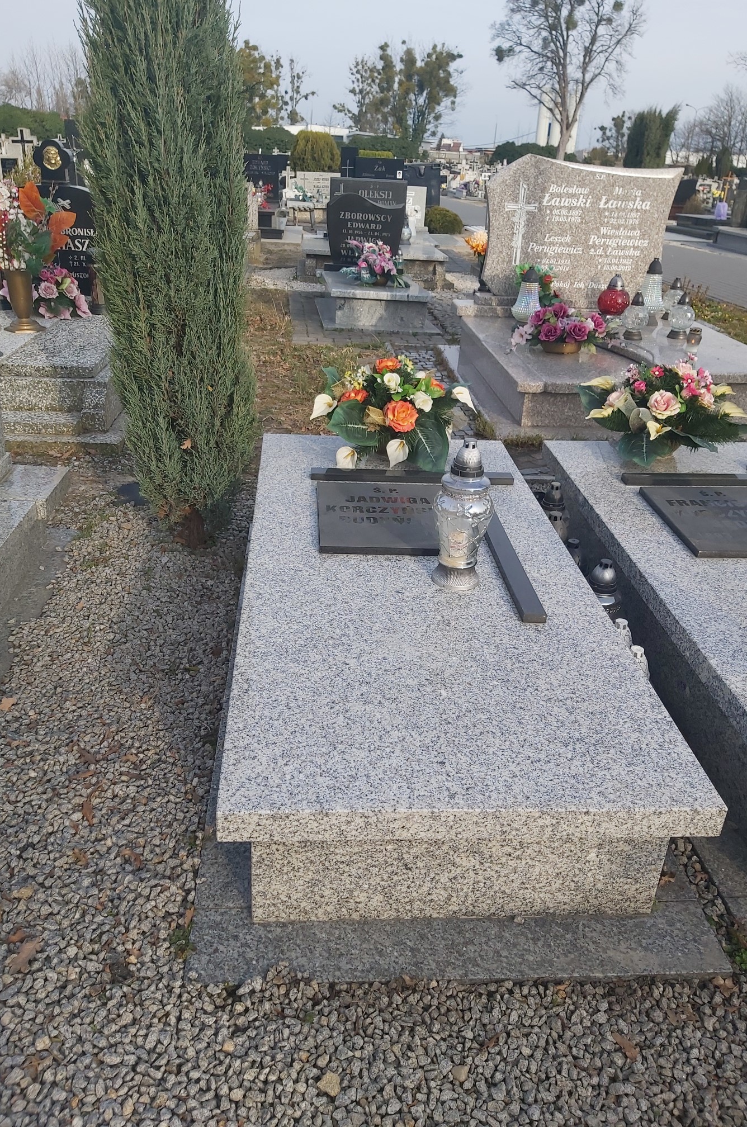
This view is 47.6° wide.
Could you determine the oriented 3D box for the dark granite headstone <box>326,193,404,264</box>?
[{"bbox_3d":[-0.068,-2.724,6.900,0.630,0.570,0.080,0,27,-6],"label":"dark granite headstone"}]

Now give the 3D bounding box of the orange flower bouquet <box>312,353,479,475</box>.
[{"bbox_3d":[0.070,-0.524,2.919,0.561,0.377,0.432,1,26,-6],"label":"orange flower bouquet"}]

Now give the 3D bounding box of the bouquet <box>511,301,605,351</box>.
[{"bbox_3d":[1.055,-1.336,4.807,0.495,0.252,0.378,0,27,-5],"label":"bouquet"}]

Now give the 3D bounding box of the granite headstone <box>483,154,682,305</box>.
[{"bbox_3d":[1.317,-2.175,5.519,1.246,0.858,0.099,0,27,-5],"label":"granite headstone"}]

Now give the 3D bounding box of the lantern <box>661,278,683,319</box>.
[{"bbox_3d":[1.980,-1.737,5.529,0.155,0.253,0.155,0,27,-5],"label":"lantern"}]

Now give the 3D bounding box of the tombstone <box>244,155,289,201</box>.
[{"bbox_3d":[-1.960,-6.845,15.043,0.860,0.790,0.150,1,26,-6],"label":"tombstone"}]

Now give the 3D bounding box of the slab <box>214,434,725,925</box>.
[{"bbox_3d":[0.105,0.129,2.435,0.929,0.371,1.978,1,26,-6],"label":"slab"}]

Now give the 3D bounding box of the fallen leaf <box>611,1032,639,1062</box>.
[{"bbox_3d":[0.405,0.778,1.362,0.024,0.013,0.048,-10,30,-25],"label":"fallen leaf"}]

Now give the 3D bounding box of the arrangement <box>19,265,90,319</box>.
[{"bbox_3d":[-1.726,-1.438,4.480,0.430,0.255,0.320,0,27,-6],"label":"arrangement"}]

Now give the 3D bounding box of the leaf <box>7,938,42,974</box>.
[{"bbox_3d":[-0.595,0.670,1.447,0.042,0.015,0.074,12,28,17],"label":"leaf"}]

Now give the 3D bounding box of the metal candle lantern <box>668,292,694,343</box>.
[{"bbox_3d":[2.000,-1.614,5.505,0.161,0.276,0.161,0,26,-8],"label":"metal candle lantern"}]

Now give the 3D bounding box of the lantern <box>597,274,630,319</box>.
[{"bbox_3d":[1.610,-1.793,5.680,0.210,0.274,0.210,0,27,-6],"label":"lantern"}]

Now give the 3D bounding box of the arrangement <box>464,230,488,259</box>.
[{"bbox_3d":[0.703,-2.133,5.657,0.198,0.203,0.189,0,27,-5],"label":"arrangement"}]

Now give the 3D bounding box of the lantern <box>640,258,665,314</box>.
[{"bbox_3d":[1.889,-1.843,5.630,0.180,0.342,0.180,0,27,-5],"label":"lantern"}]

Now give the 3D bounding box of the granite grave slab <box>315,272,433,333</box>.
[{"bbox_3d":[-0.001,-2.055,6.603,0.828,0.257,1.170,0,27,-5],"label":"granite grave slab"}]

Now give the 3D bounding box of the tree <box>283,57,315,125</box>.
[{"bbox_3d":[-10.057,-61.592,114.127,4.274,11.601,4.274,1,26,-6],"label":"tree"}]

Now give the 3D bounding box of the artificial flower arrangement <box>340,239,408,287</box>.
[{"bbox_3d":[0.010,-2.248,6.330,0.490,0.330,0.340,0,27,-6],"label":"artificial flower arrangement"}]

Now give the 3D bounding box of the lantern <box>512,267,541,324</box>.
[{"bbox_3d":[1.096,-1.913,6.023,0.202,0.354,0.202,0,26,-8],"label":"lantern"}]

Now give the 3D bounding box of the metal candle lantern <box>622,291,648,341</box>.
[{"bbox_3d":[1.679,-1.592,5.420,0.161,0.276,0.161,0,26,-8],"label":"metal candle lantern"}]

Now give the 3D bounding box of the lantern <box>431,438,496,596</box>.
[{"bbox_3d":[0.222,-0.122,2.130,0.148,0.371,0.148,0,27,-5],"label":"lantern"}]

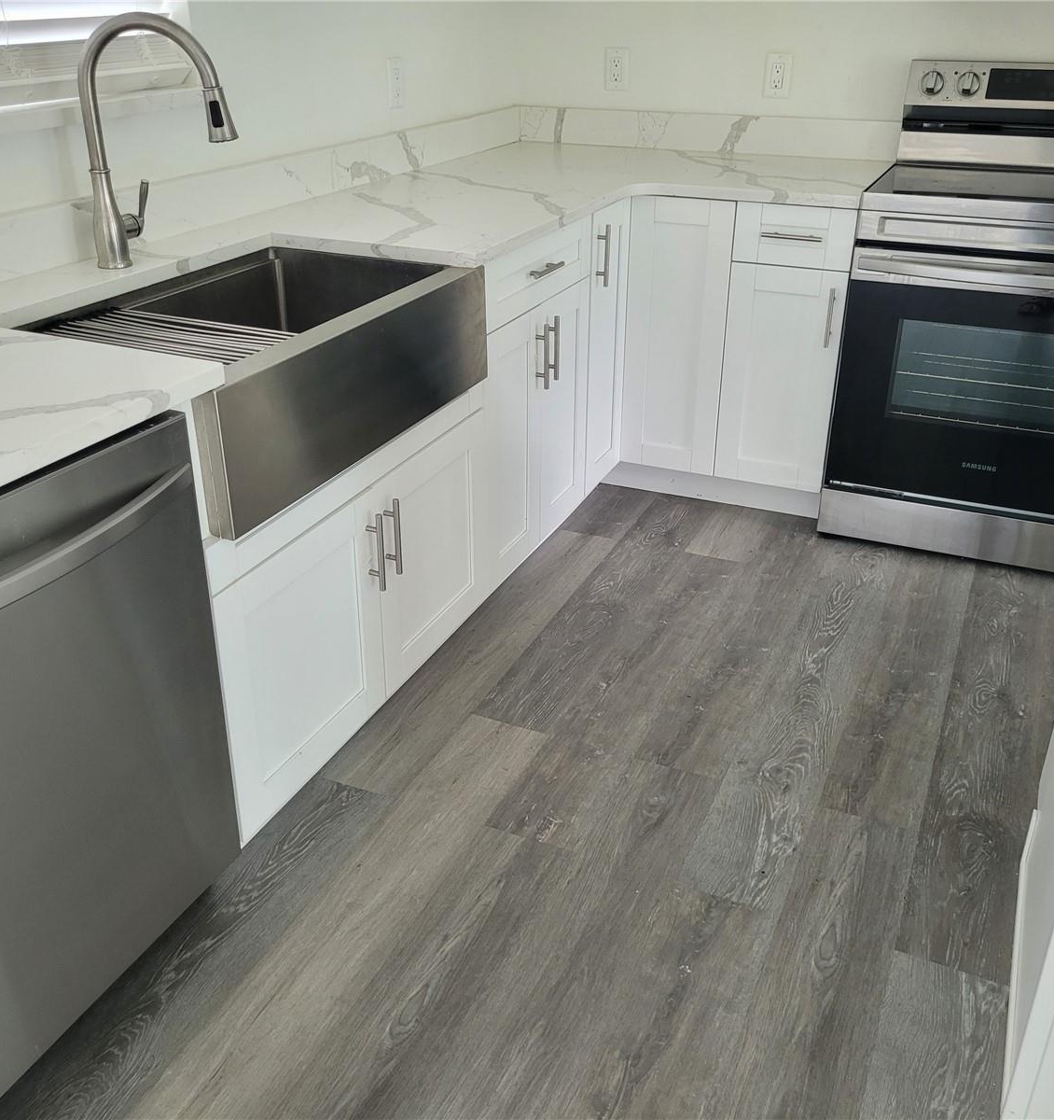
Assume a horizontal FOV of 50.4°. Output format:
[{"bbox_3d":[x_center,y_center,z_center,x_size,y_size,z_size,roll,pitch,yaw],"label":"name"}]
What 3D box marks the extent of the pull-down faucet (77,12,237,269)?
[{"bbox_3d":[-0.634,-0.726,1.953,0.290,0.420,0.115,6,28,11],"label":"pull-down faucet"}]

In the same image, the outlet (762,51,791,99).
[{"bbox_3d":[0.734,-1.416,3.282,0.074,0.119,0.012,11,29,21],"label":"outlet"}]

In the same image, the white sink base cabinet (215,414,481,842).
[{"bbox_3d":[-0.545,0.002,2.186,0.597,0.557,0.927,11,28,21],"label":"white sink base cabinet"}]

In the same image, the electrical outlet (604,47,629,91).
[{"bbox_3d":[0.277,-1.513,3.461,0.079,0.119,0.012,11,29,21],"label":"electrical outlet"}]

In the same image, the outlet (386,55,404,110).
[{"bbox_3d":[-0.345,-1.256,2.951,0.012,0.120,0.074,11,29,21],"label":"outlet"}]

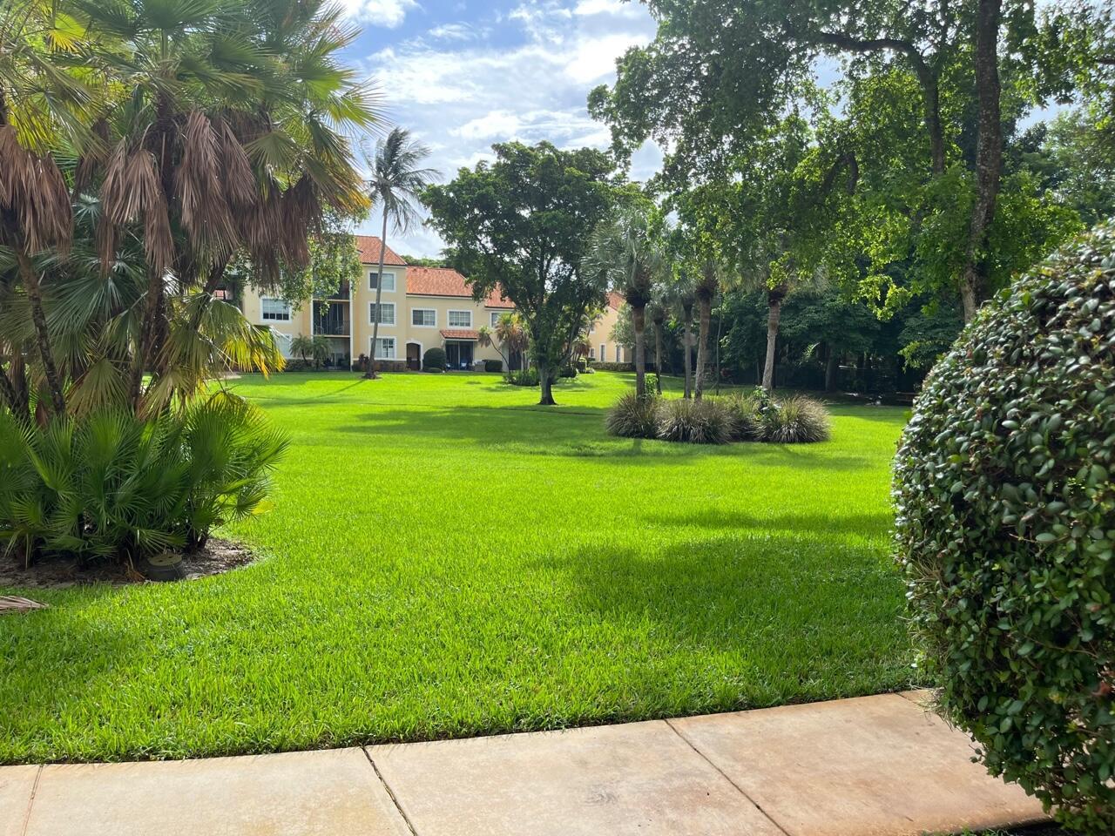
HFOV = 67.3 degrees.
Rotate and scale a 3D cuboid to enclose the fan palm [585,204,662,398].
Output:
[{"bbox_3d":[1.800,-2.800,22.000,2.200,5.600,2.200,0,4,0],"label":"fan palm"}]

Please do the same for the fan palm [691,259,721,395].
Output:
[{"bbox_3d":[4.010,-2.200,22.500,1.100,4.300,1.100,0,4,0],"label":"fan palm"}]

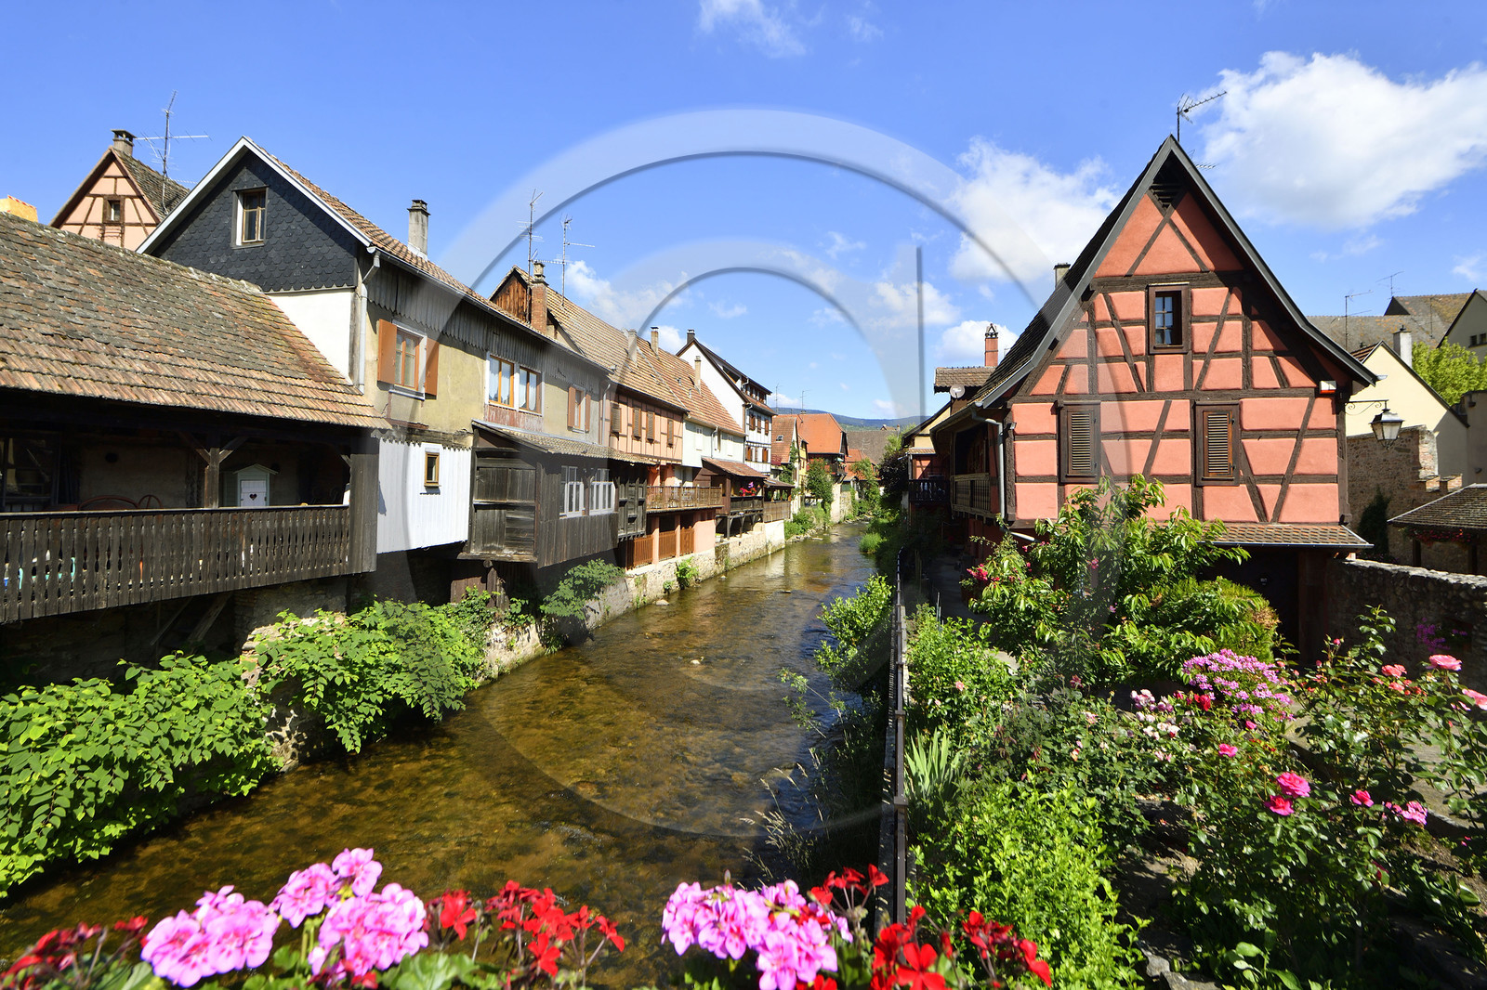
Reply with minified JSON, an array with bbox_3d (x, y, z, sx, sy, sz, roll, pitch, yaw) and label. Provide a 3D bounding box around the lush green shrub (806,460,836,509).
[{"bbox_3d":[7.850,-1.060,67.000,3.100,4.950,3.000,0,1,6],"label":"lush green shrub"}]

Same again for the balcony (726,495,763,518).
[{"bbox_3d":[-0.480,0.720,42.000,1.500,1.150,7.800,0,0,17],"label":"balcony"}]

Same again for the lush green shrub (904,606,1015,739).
[{"bbox_3d":[3.200,2.550,9.800,1.550,1.550,1.500,0,1,12],"label":"lush green shrub"}]

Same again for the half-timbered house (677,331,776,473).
[{"bbox_3d":[-2.900,-6.000,55.500,9.300,13.500,8.200,0,0,18],"label":"half-timbered house"}]

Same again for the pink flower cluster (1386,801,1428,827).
[{"bbox_3d":[3.320,1.590,3.300,0.120,0.090,0.165,-1,1,-45],"label":"pink flower cluster"}]

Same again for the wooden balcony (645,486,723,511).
[{"bbox_3d":[-3.050,0.160,32.000,1.100,1.060,8.400,0,1,20],"label":"wooden balcony"}]

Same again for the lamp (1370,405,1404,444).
[{"bbox_3d":[12.580,-1.385,12.900,0.360,0.750,0.360,0,1,12],"label":"lamp"}]

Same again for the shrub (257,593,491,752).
[{"bbox_3d":[-6.400,3.050,12.200,1.500,2.100,4.400,0,1,16],"label":"shrub"}]

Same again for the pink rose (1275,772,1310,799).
[{"bbox_3d":[1.955,1.030,2.350,0.100,0.070,0.100,0,-1,37],"label":"pink rose"}]

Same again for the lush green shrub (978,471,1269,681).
[{"bbox_3d":[6.150,1.450,11.000,4.300,3.400,2.900,0,1,9],"label":"lush green shrub"}]

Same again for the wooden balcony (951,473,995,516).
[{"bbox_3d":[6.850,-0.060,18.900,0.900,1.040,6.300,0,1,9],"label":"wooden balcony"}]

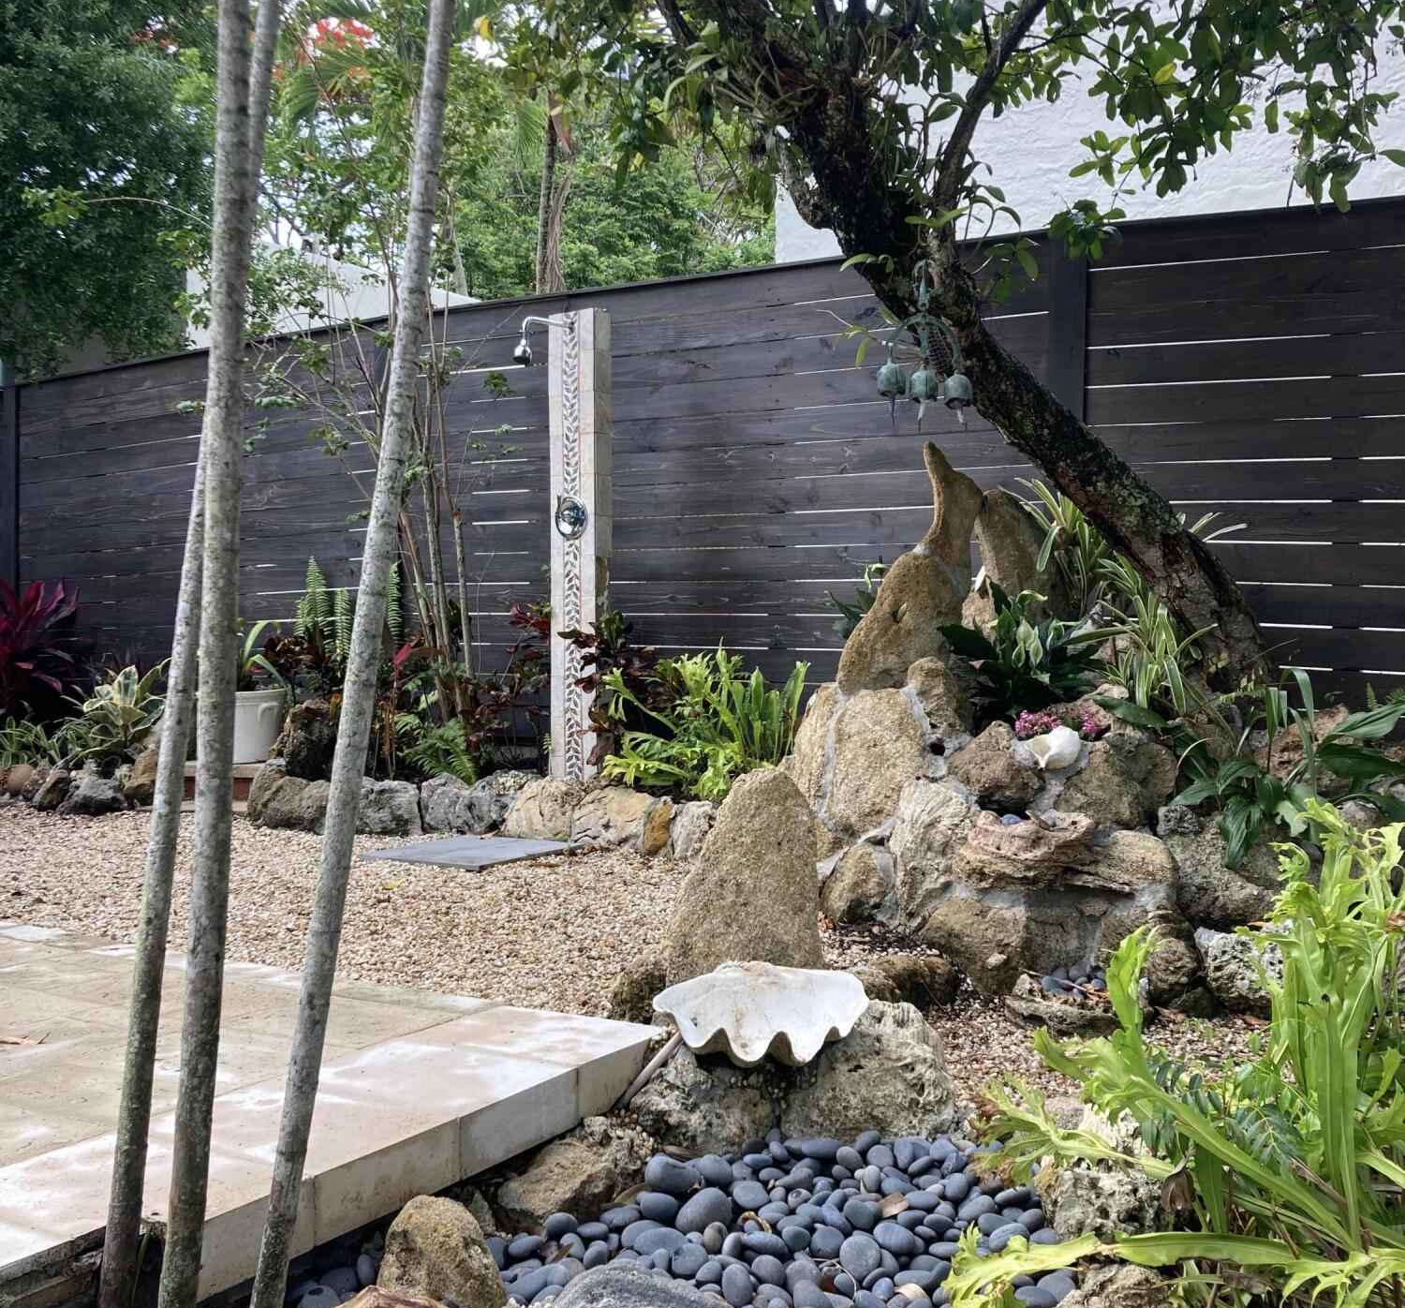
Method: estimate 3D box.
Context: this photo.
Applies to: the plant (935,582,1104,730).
[{"bbox_3d":[0.922,0.013,4.400,0.460,0.410,0.420,0,1,0],"label":"plant"}]

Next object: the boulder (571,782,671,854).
[{"bbox_3d":[-0.293,0.594,5.520,0.340,0.250,0.240,0,1,30],"label":"boulder"}]

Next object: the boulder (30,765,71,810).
[{"bbox_3d":[-2.690,0.549,6.270,0.160,0.180,0.160,-1,1,-22],"label":"boulder"}]

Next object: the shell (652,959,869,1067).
[{"bbox_3d":[0.118,0.763,3.238,0.450,0.170,0.270,0,3,0],"label":"shell"}]

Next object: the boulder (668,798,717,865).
[{"bbox_3d":[-0.032,0.573,4.920,0.150,0.205,0.180,0,1,-5],"label":"boulder"}]

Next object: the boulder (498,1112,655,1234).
[{"bbox_3d":[-0.202,0.811,2.400,0.160,0.135,0.250,1,2,33],"label":"boulder"}]

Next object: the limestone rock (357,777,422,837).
[{"bbox_3d":[-1.237,0.599,5.930,0.270,0.235,0.240,0,1,30],"label":"limestone rock"}]

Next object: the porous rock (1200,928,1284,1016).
[{"bbox_3d":[1.104,0.641,3.080,0.190,0.170,0.170,0,1,20],"label":"porous rock"}]

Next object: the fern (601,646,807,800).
[{"bbox_3d":[0.006,0.260,6.168,0.780,0.620,0.650,0,3,0],"label":"fern"}]

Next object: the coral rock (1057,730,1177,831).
[{"bbox_3d":[1.124,0.339,4.140,0.320,0.260,0.280,0,3,0],"label":"coral rock"}]

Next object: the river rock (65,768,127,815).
[{"bbox_3d":[-2.689,0.611,6.715,0.260,0.190,0.210,0,3,0],"label":"river rock"}]

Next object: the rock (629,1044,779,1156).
[{"bbox_3d":[0.004,0.796,2.720,0.260,0.190,0.220,0,1,0],"label":"rock"}]

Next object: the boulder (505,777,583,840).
[{"bbox_3d":[-0.634,0.618,6.085,0.310,0.230,0.240,0,3,0],"label":"boulder"}]

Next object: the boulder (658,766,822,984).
[{"bbox_3d":[0.075,0.470,3.150,0.335,0.470,0.230,0,1,0],"label":"boulder"}]

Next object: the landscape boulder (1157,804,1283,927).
[{"bbox_3d":[1.181,0.486,3.450,0.270,0.270,0.270,0,1,0],"label":"landscape boulder"}]

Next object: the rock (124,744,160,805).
[{"bbox_3d":[-2.372,0.510,6.430,0.165,0.250,0.170,0,1,-20],"label":"rock"}]

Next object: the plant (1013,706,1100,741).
[{"bbox_3d":[1.007,0.197,4.334,0.260,0.120,0.200,0,3,0],"label":"plant"}]

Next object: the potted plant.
[{"bbox_3d":[-2.045,0.156,6.780,0.380,0.625,0.380,0,1,-17],"label":"potted plant"}]

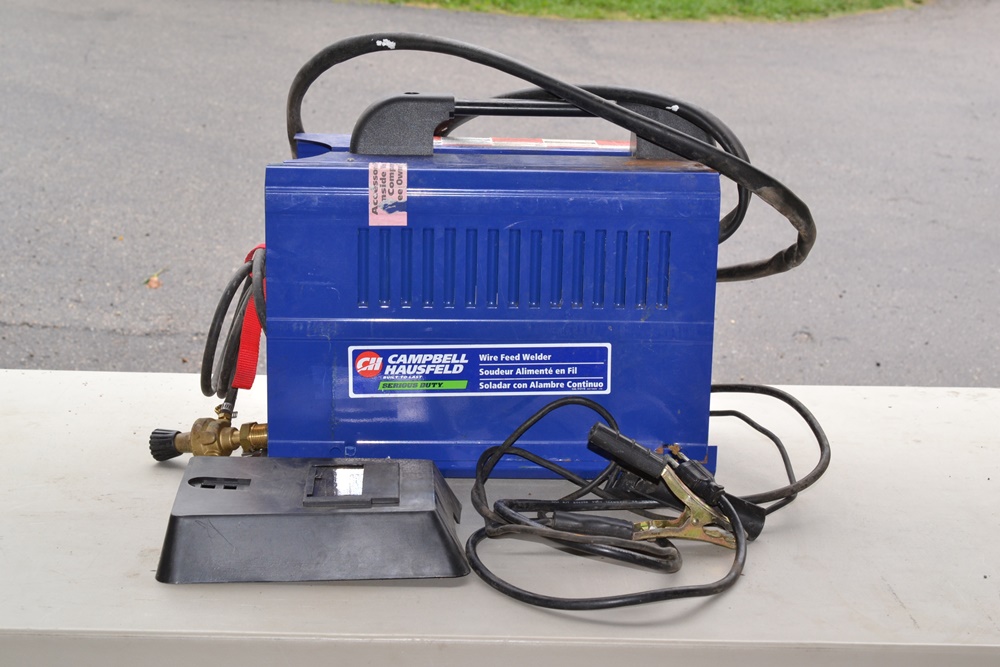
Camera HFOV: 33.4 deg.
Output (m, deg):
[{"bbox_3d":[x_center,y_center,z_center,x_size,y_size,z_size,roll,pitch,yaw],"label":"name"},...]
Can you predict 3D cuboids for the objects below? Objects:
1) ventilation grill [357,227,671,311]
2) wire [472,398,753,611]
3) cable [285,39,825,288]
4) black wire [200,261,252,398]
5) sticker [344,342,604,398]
[{"bbox_3d":[0.015,-0.064,1.654,0.309,0.081,0.008,1,13,-3],"label":"ventilation grill"},{"bbox_3d":[0.096,0.143,1.521,0.255,0.093,0.325,1,13,-3],"label":"wire"},{"bbox_3d":[0.049,-0.189,1.810,0.565,0.260,0.210,1,13,-3],"label":"cable"},{"bbox_3d":[-0.285,-0.001,1.744,0.053,0.143,0.110,1,13,-3],"label":"black wire"},{"bbox_3d":[-0.020,0.037,1.674,0.264,0.053,0.003,-1,13,-3],"label":"sticker"}]

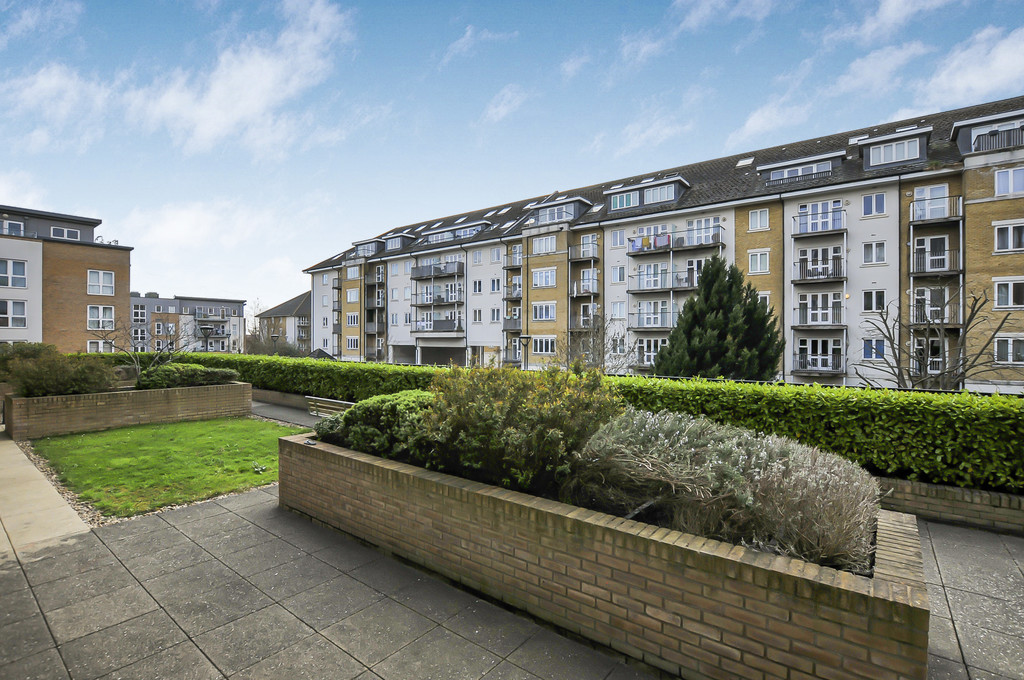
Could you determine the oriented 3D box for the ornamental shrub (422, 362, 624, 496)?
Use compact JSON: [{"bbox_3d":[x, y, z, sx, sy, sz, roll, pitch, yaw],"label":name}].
[{"bbox_3d":[0.000,0.790,4.220,1.980,1.050,1.250,0,0,35],"label":"ornamental shrub"}]

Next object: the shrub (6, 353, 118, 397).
[{"bbox_3d":[-10.720,0.820,10.260,1.800,1.020,1.250,0,0,-40],"label":"shrub"}]

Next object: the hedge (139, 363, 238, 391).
[{"bbox_3d":[-8.910,0.980,11.820,2.150,0.700,1.150,0,0,-40],"label":"hedge"}]

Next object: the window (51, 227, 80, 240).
[{"bbox_3d":[-34.025,-8.085,32.500,1.530,0.830,0.150,0,0,-44],"label":"window"}]

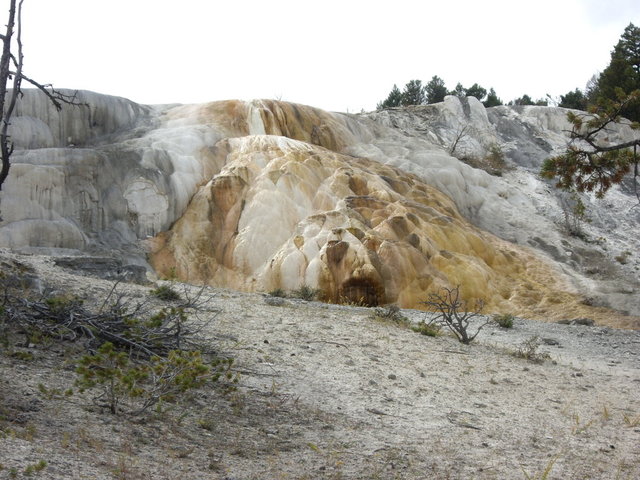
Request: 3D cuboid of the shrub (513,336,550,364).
[{"bbox_3d":[2.438,1.274,24.300,0.438,0.313,0.394,0,-3,0],"label":"shrub"}]

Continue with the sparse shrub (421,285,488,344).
[{"bbox_3d":[1.691,0.937,26.500,0.855,0.732,0.727,0,-3,0],"label":"sparse shrub"}]

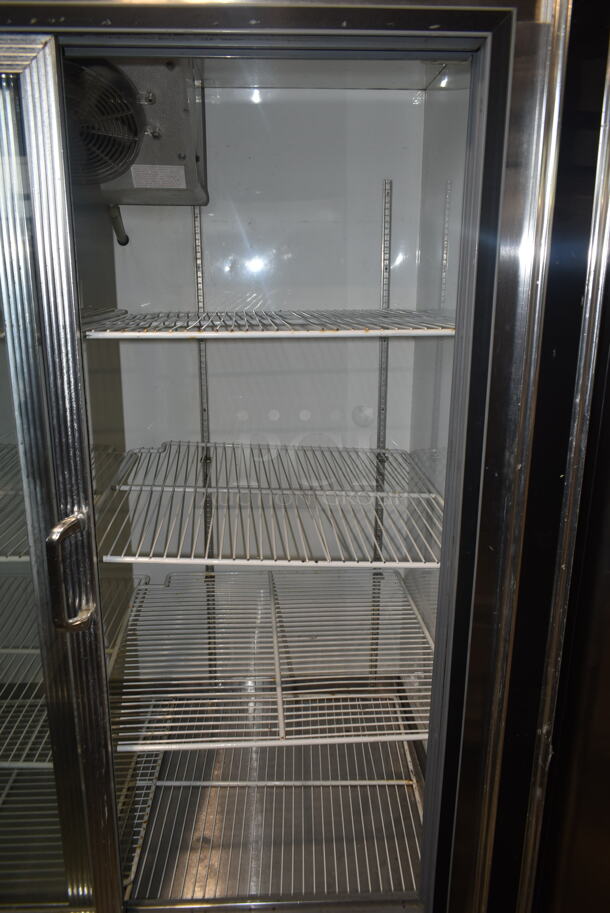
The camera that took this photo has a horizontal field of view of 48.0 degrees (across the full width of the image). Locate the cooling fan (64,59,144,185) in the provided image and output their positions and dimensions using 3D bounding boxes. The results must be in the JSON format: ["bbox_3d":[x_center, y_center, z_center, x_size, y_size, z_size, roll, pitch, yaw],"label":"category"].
[{"bbox_3d":[-0.361,-0.549,1.119,0.200,0.200,0.065,-1,15,-3],"label":"cooling fan"}]

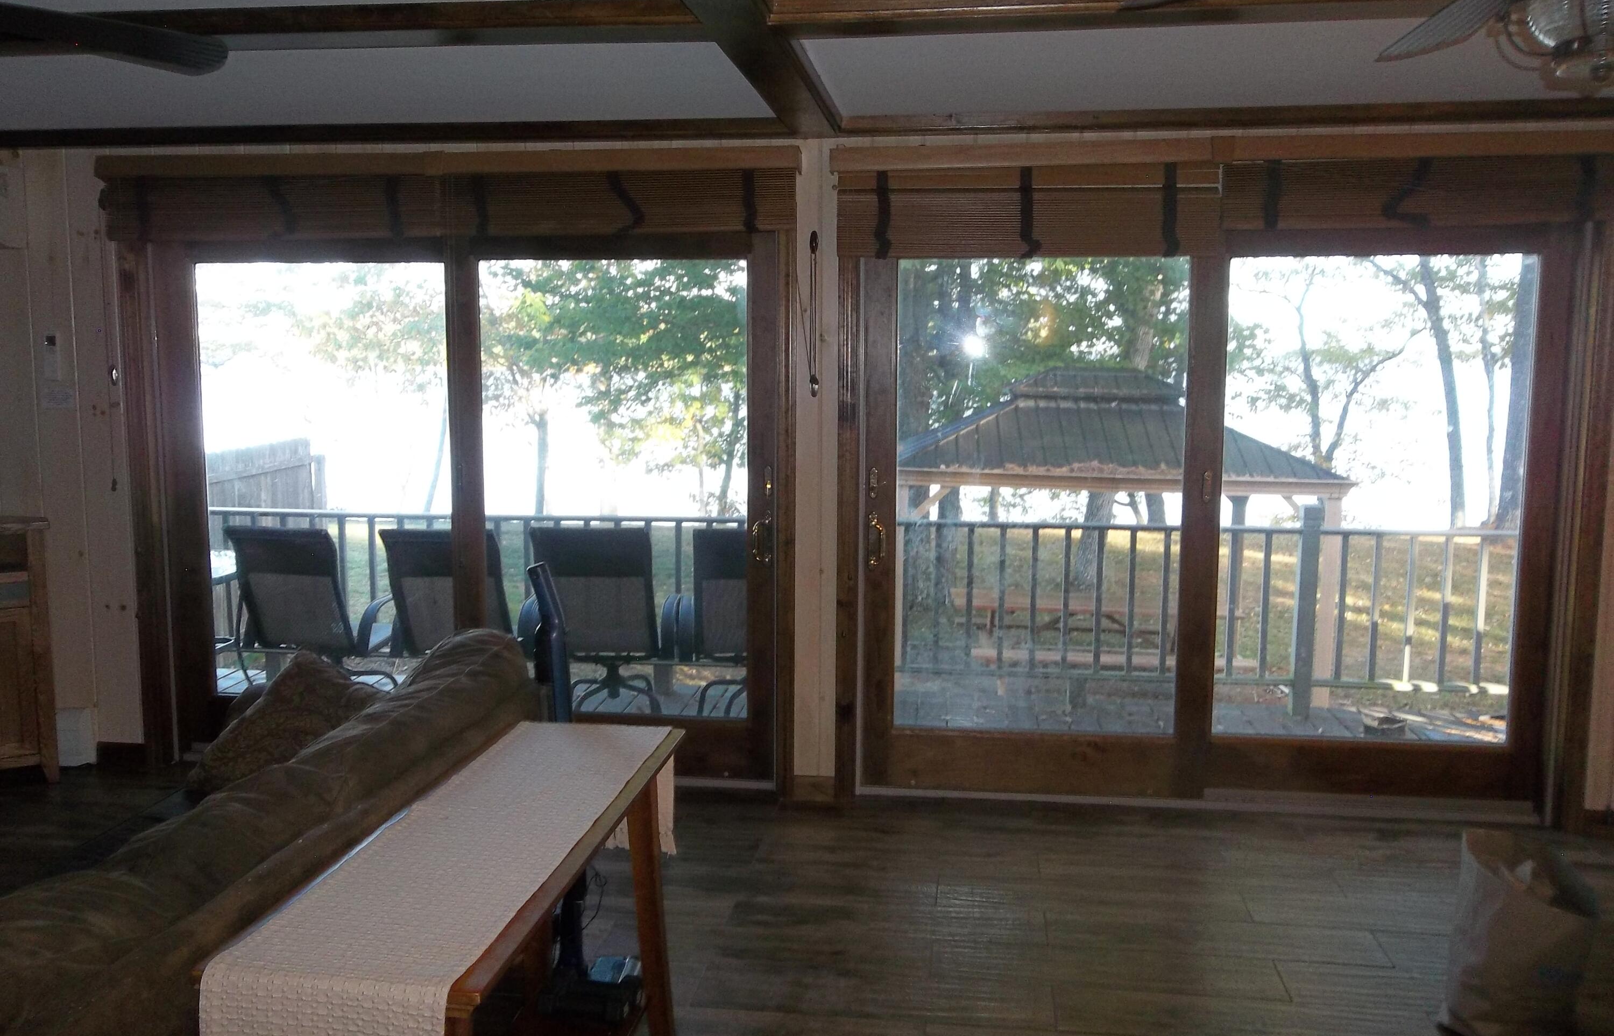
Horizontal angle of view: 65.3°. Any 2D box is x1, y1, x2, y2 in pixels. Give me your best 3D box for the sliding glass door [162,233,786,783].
[{"bbox_3d":[-1.265,-0.035,4.678,2.355,2.007,0.100,1,6,7],"label":"sliding glass door"}]

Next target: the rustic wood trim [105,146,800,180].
[{"bbox_3d":[-1.290,-1.241,4.445,2.558,0.087,0.115,1,6,7],"label":"rustic wood trim"}]

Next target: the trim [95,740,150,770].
[{"bbox_3d":[-2.677,0.938,4.933,0.200,0.100,0.020,1,6,7],"label":"trim"}]

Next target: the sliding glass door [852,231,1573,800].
[{"bbox_3d":[1.332,0.013,4.356,2.364,2.007,0.100,1,6,7],"label":"sliding glass door"}]

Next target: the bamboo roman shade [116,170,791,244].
[{"bbox_3d":[-1.288,-1.100,4.466,2.537,0.215,0.075,1,6,7],"label":"bamboo roman shade"}]

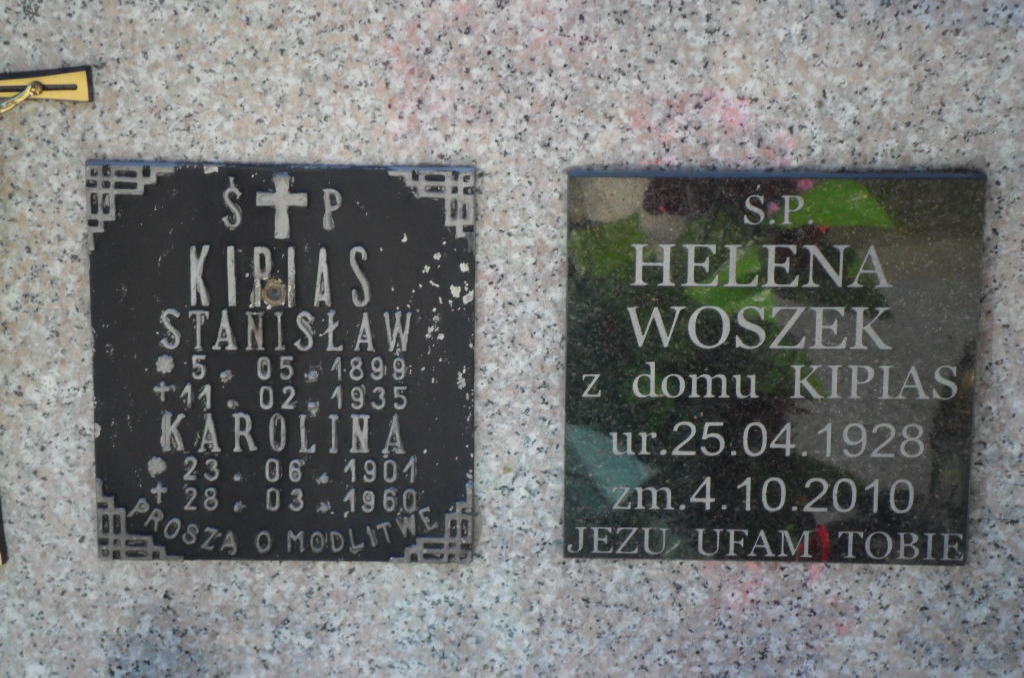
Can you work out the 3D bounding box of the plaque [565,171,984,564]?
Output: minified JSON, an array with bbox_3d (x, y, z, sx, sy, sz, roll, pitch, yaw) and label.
[{"bbox_3d":[0.190,0.022,2.355,0.300,0.296,0.018,0,17,1],"label":"plaque"}]

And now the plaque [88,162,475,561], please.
[{"bbox_3d":[-0.168,0.019,2.358,0.280,0.302,0.019,1,17,1],"label":"plaque"}]

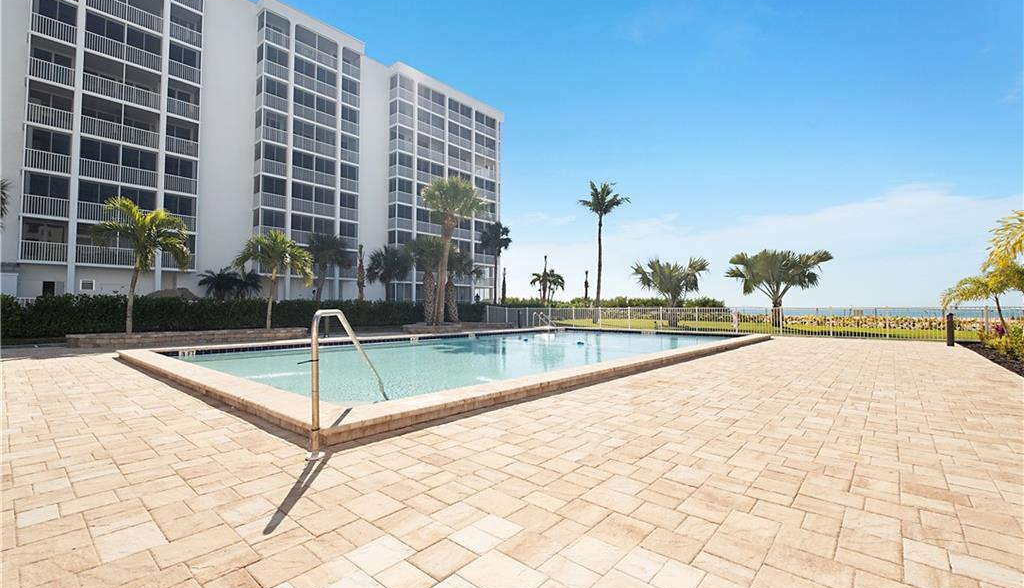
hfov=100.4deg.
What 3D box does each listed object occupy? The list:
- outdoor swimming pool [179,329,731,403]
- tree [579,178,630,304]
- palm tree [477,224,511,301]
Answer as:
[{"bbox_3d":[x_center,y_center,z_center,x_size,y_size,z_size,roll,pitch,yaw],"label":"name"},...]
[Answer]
[{"bbox_3d":[0.220,1.745,13.097,9.300,0.600,16.100,-2,-3,41],"label":"outdoor swimming pool"},{"bbox_3d":[6.536,-3.108,31.628,3.700,10.560,3.600,0,-2,0],"label":"tree"},{"bbox_3d":[-1.470,-2.051,38.095,3.100,8.900,3.000,0,-2,0],"label":"palm tree"}]

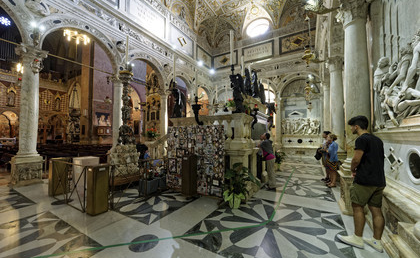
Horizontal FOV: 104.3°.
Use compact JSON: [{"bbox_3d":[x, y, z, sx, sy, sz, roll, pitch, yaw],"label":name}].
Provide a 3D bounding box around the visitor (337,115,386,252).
[{"bbox_3d":[2.186,0.737,2.365,0.530,1.824,0.460,1,-2,-36],"label":"visitor"}]

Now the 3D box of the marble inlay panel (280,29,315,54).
[{"bbox_3d":[6.430,-6.415,11.877,2.360,1.443,0.080,-1,-2,31],"label":"marble inlay panel"}]

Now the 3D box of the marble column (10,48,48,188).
[{"bbox_3d":[-5.879,-0.451,5.387,0.620,4.520,0.620,-2,-3,31],"label":"marble column"}]

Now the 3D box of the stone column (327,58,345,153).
[{"bbox_3d":[4.579,-0.576,5.878,0.560,4.003,0.580,-1,-2,31],"label":"stone column"}]

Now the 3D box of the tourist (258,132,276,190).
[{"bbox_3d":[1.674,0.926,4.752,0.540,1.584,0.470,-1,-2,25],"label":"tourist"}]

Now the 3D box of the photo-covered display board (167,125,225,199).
[{"bbox_3d":[-0.436,0.835,4.358,1.744,1.776,0.100,-1,-2,29],"label":"photo-covered display board"}]

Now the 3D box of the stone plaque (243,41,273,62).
[{"bbox_3d":[3.753,-6.084,12.920,2.400,1.200,0.100,-2,-3,31],"label":"stone plaque"}]

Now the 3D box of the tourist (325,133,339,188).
[{"bbox_3d":[3.662,0.936,4.930,0.420,1.544,0.430,-1,-2,25],"label":"tourist"}]

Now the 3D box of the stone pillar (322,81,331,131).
[{"bbox_3d":[6.217,-0.515,8.552,0.560,4.003,0.580,-1,-2,31],"label":"stone pillar"}]

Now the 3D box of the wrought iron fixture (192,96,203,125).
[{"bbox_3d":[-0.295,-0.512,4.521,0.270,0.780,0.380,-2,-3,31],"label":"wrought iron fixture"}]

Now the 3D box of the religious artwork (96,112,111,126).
[{"bbox_3d":[-18.549,-1.813,28.436,0.120,2.400,2.300,-2,-3,31],"label":"religious artwork"}]

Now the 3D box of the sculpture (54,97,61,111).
[{"bbox_3d":[-29.198,-4.881,31.272,0.600,2.900,0.850,-2,-3,31],"label":"sculpture"}]

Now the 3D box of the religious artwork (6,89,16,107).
[{"bbox_3d":[-32.119,-4.933,26.423,0.600,2.800,0.950,-2,-3,31],"label":"religious artwork"}]

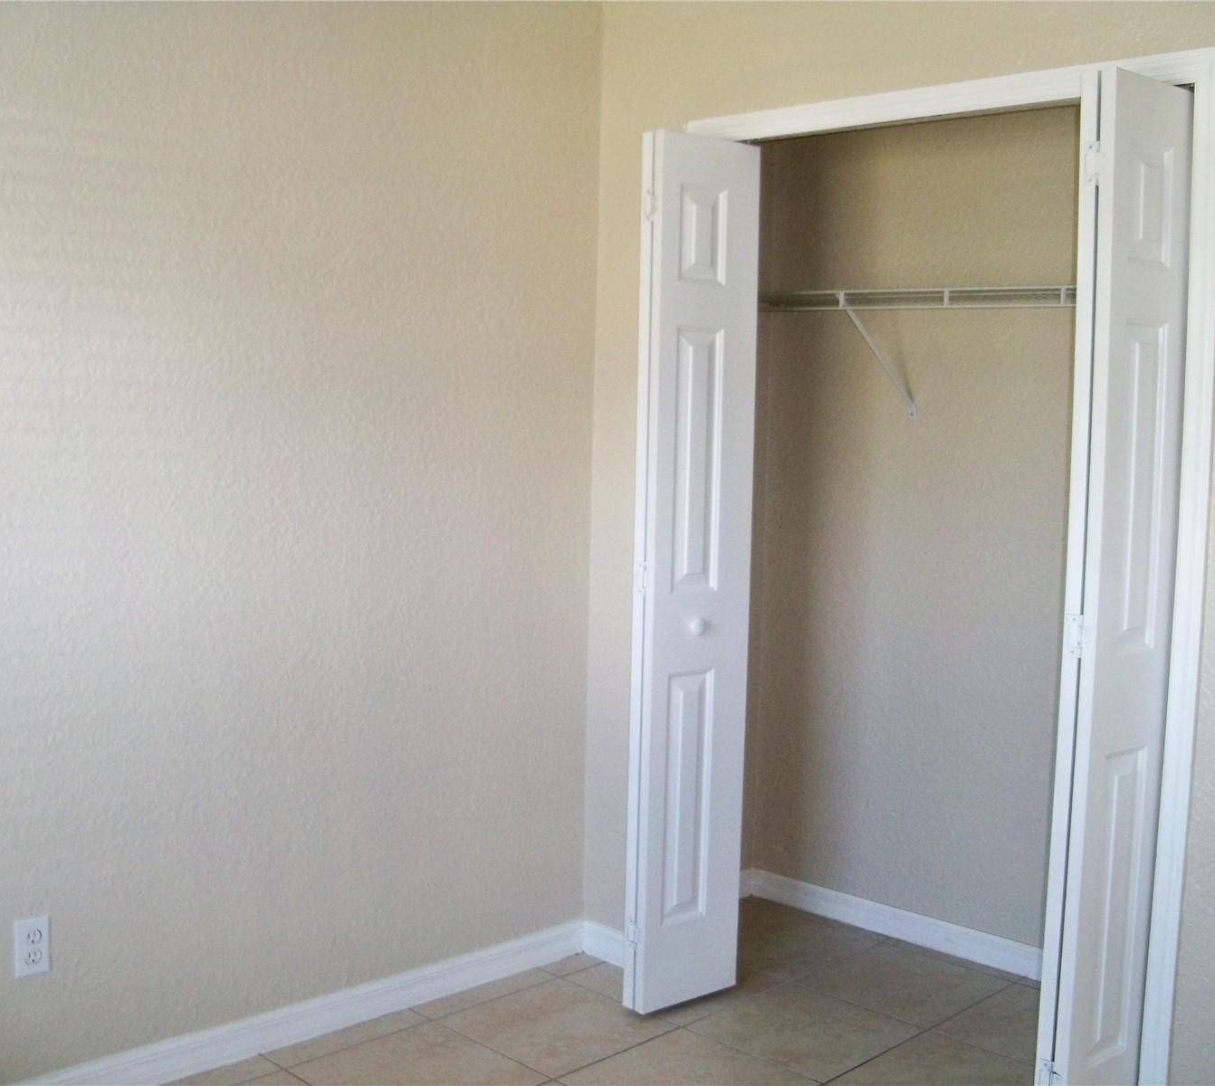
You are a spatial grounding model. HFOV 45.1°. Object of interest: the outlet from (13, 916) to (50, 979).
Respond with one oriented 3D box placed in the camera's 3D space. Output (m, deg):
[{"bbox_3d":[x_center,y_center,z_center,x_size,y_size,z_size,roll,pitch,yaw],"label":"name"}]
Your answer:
[{"bbox_3d":[-1.088,0.768,2.780,0.008,0.115,0.071,6,7,45],"label":"outlet"}]

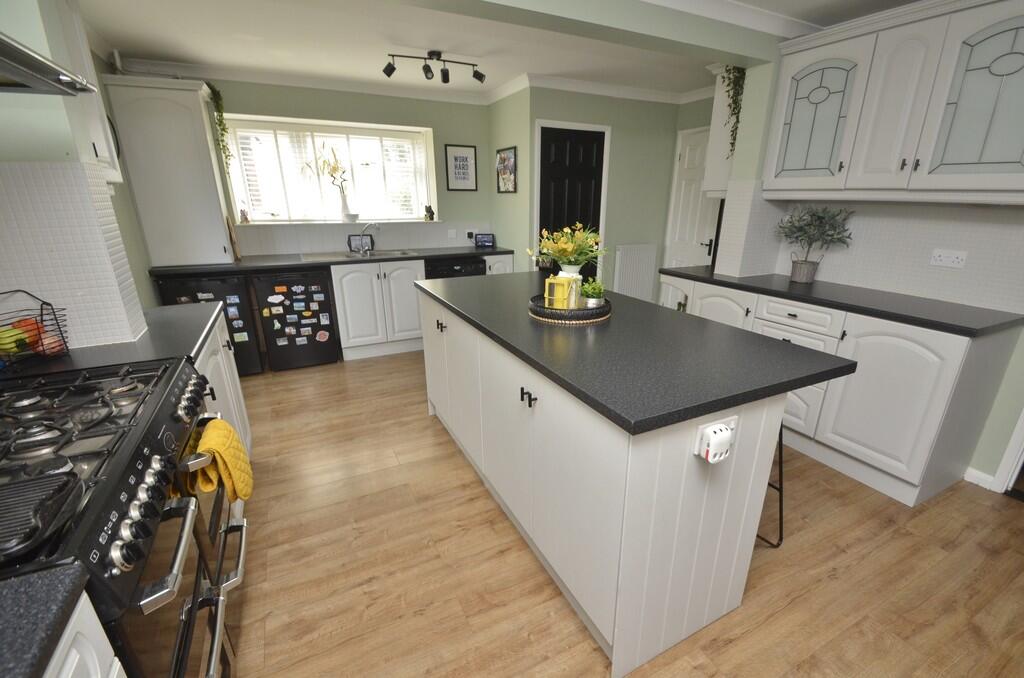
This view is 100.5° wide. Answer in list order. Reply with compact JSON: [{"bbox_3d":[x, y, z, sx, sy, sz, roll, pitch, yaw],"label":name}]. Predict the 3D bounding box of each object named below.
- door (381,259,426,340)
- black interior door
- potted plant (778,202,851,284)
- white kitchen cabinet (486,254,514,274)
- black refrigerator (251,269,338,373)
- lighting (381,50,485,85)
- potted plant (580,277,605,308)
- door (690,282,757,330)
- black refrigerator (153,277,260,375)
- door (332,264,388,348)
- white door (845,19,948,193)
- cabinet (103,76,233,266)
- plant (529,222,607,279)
[{"bbox_3d":[-0.970,-0.345,3.901,0.390,0.727,0.022,-9,20,-25],"label":"door"},{"bbox_3d":[0.614,-1.064,4.480,0.735,2.040,0.050,-9,20,-24],"label":"black interior door"},{"bbox_3d":[1.881,-0.591,2.706,0.274,0.470,0.365,-9,20,-25],"label":"potted plant"},{"bbox_3d":[-0.252,-0.539,4.769,0.310,0.830,0.584,-9,20,-25],"label":"white kitchen cabinet"},{"bbox_3d":[-1.918,-0.215,3.837,0.550,0.840,0.570,-9,20,-24],"label":"black refrigerator"},{"bbox_3d":[-0.572,-2.057,3.223,0.780,0.190,0.130,-9,20,-24],"label":"lighting"},{"bbox_3d":[0.400,-0.235,2.118,0.122,0.142,0.122,0,18,0],"label":"potted plant"},{"bbox_3d":[1.427,0.013,2.954,0.025,0.744,0.480,-9,20,-25],"label":"door"},{"bbox_3d":[-2.458,-0.134,3.592,0.550,0.840,0.570,-9,20,-24],"label":"black refrigerator"},{"bbox_3d":[-1.325,-0.289,3.735,0.396,0.727,0.022,-9,20,-25],"label":"door"},{"bbox_3d":[1.844,-1.102,2.059,0.022,0.717,0.272,-9,20,-25],"label":"white door"},{"bbox_3d":[-2.673,-1.289,3.421,0.558,1.343,0.345,-9,20,-25],"label":"cabinet"},{"bbox_3d":[0.284,-0.355,2.084,0.345,0.391,0.325,-9,20,-25],"label":"plant"}]

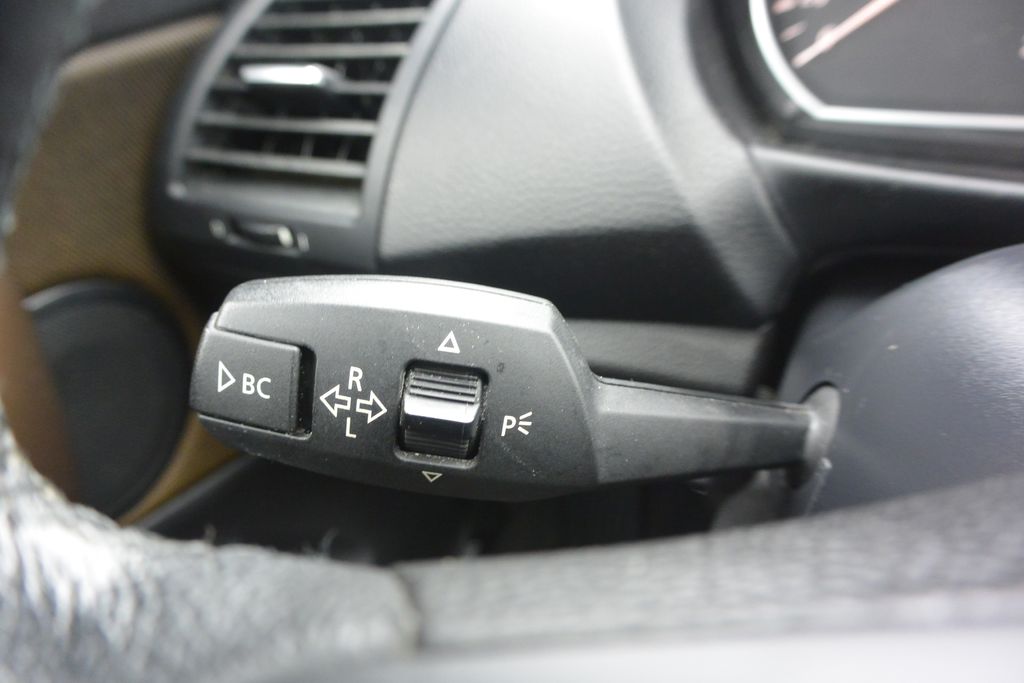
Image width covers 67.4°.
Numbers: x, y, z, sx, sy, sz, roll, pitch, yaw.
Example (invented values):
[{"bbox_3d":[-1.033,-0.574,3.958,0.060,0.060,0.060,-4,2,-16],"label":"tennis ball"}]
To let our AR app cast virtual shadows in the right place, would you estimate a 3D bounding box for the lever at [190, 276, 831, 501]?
[{"bbox_3d":[-0.001,0.009,0.147,0.117,0.037,0.027,6,8,2],"label":"lever"}]

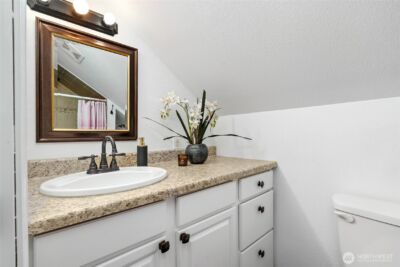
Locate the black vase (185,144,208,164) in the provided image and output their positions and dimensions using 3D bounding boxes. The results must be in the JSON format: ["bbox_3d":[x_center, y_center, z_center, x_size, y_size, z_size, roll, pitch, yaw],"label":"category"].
[{"bbox_3d":[-0.021,0.144,1.264,0.162,0.132,0.162,0,0,0],"label":"black vase"}]

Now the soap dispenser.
[{"bbox_3d":[-0.373,0.119,1.159,0.067,0.182,0.069,0,0,17],"label":"soap dispenser"}]

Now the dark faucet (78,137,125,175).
[{"bbox_3d":[-0.479,0.108,0.908,0.239,0.184,0.161,0,0,-42],"label":"dark faucet"}]

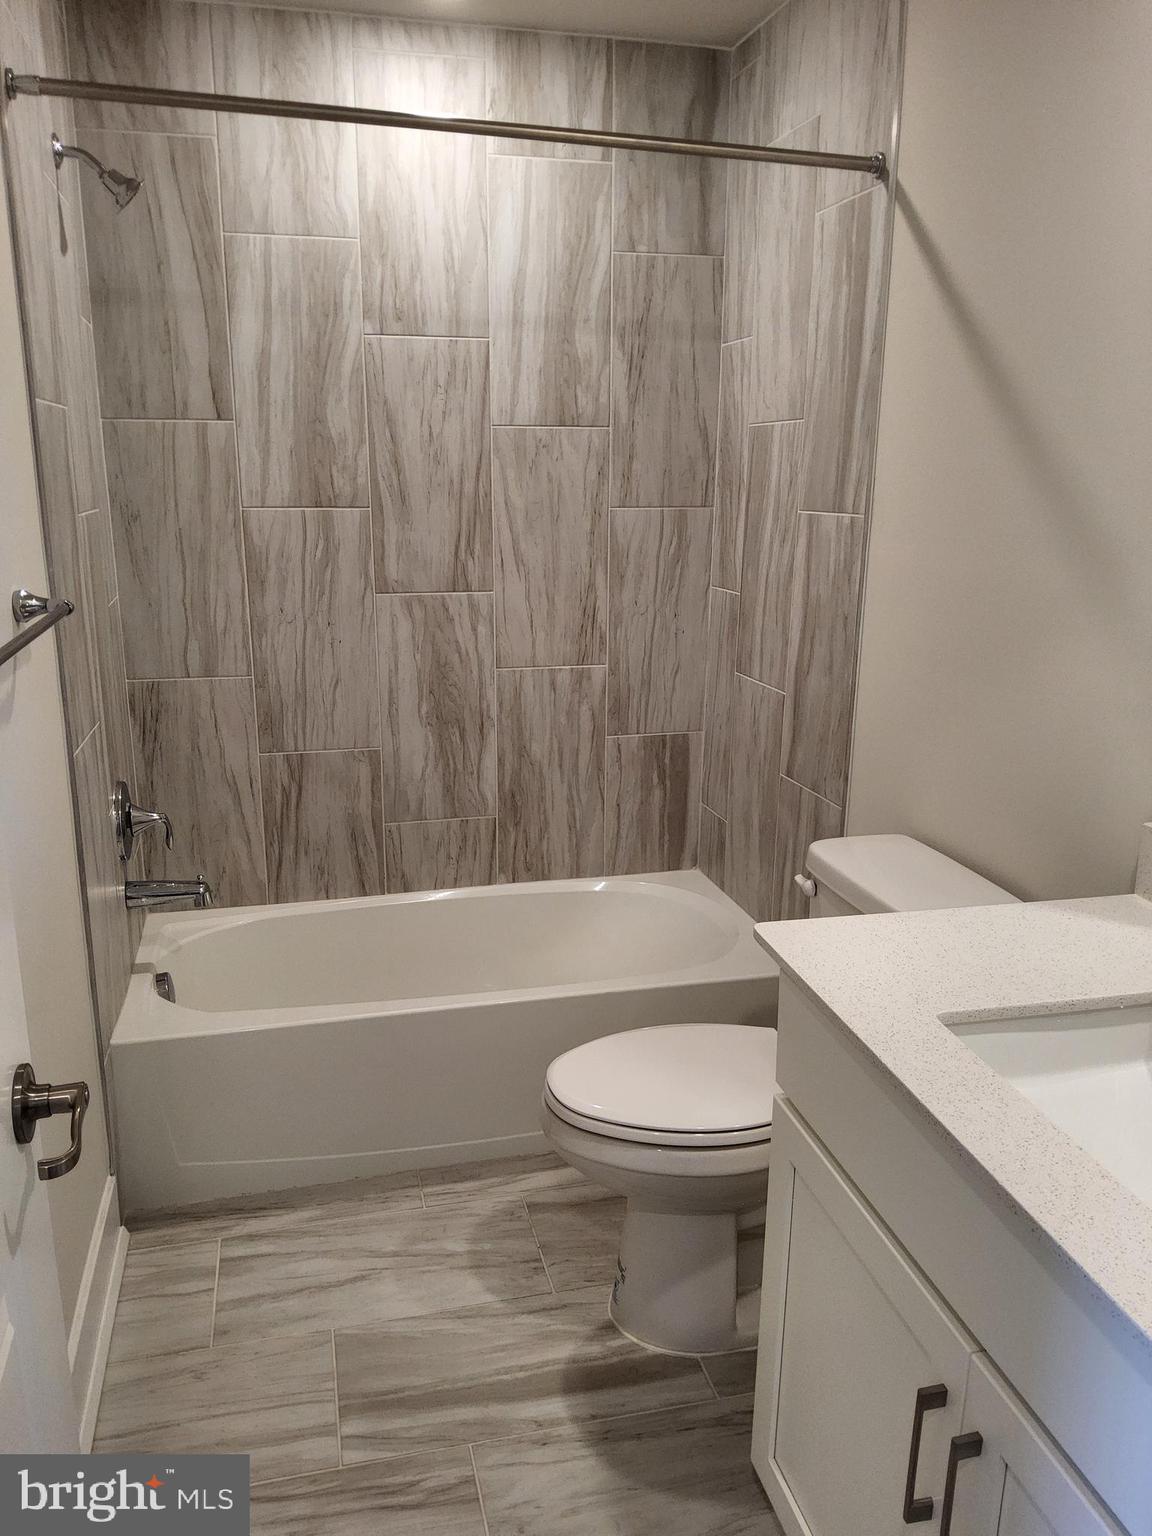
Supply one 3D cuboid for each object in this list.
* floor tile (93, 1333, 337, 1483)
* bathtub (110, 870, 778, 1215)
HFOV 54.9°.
[{"bbox_3d":[-0.589,1.065,1.814,0.389,0.010,0.301,-3,15,-13],"label":"floor tile"},{"bbox_3d":[-0.279,0.604,2.755,1.509,0.386,0.721,-3,15,-13],"label":"bathtub"}]

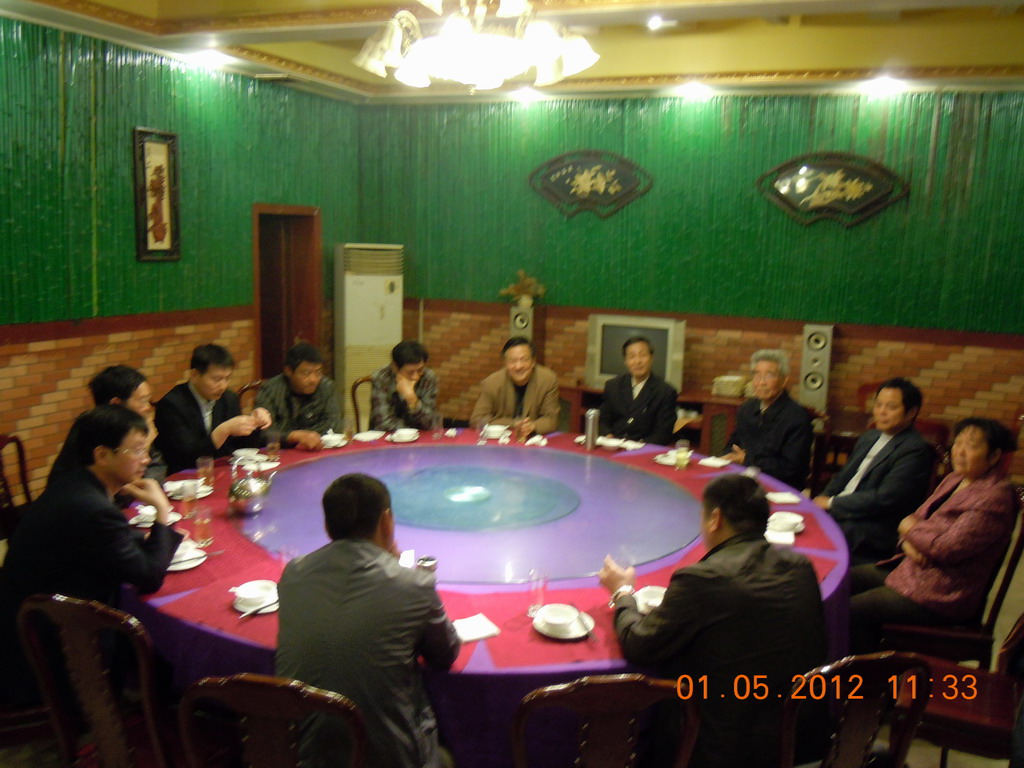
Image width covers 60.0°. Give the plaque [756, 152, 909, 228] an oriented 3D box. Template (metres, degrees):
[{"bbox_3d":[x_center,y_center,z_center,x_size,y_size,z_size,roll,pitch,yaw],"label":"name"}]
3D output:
[{"bbox_3d":[2.412,-1.465,6.711,1.078,0.554,0.060,5,10,19],"label":"plaque"}]

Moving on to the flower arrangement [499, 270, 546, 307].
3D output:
[{"bbox_3d":[0.088,-0.791,7.413,0.390,0.311,0.300,2,10,0],"label":"flower arrangement"}]

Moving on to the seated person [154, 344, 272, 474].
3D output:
[{"bbox_3d":[-1.445,0.435,4.452,0.780,1.250,0.500,8,11,33],"label":"seated person"}]

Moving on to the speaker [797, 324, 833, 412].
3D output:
[{"bbox_3d":[2.244,0.182,6.632,0.194,1.248,0.280,5,10,19],"label":"speaker"}]

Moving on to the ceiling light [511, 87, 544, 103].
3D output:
[{"bbox_3d":[0.121,-2.266,6.923,0.220,0.080,0.220,5,10,19],"label":"ceiling light"}]

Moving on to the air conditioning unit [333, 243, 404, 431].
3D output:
[{"bbox_3d":[-1.273,-0.377,7.897,0.515,1.708,0.360,-2,10,-24],"label":"air conditioning unit"}]

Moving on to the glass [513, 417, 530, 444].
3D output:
[{"bbox_3d":[0.047,0.245,4.684,0.070,0.125,0.070,2,9,0],"label":"glass"}]

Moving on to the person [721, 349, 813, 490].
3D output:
[{"bbox_3d":[1.183,0.471,4.608,0.760,1.280,0.500,-6,12,-39],"label":"person"}]

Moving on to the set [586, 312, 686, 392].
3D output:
[{"bbox_3d":[1.002,-0.262,6.875,0.736,0.542,0.500,5,10,19],"label":"set"}]

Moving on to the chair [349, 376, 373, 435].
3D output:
[{"bbox_3d":[-0.704,0.430,5.339,0.460,1.000,0.500,-2,10,-19],"label":"chair"}]

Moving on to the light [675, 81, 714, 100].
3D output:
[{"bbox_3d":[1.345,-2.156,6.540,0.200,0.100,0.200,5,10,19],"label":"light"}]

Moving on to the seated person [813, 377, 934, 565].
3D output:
[{"bbox_3d":[1.450,0.601,3.921,0.780,1.265,0.500,-2,10,-20],"label":"seated person"}]

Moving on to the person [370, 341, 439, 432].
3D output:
[{"bbox_3d":[-0.634,0.360,5.171,0.480,1.210,0.720,-1,10,-18],"label":"person"}]

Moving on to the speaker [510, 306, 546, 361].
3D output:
[{"bbox_3d":[0.130,-0.313,7.473,0.205,0.650,0.270,5,10,19],"label":"speaker"}]

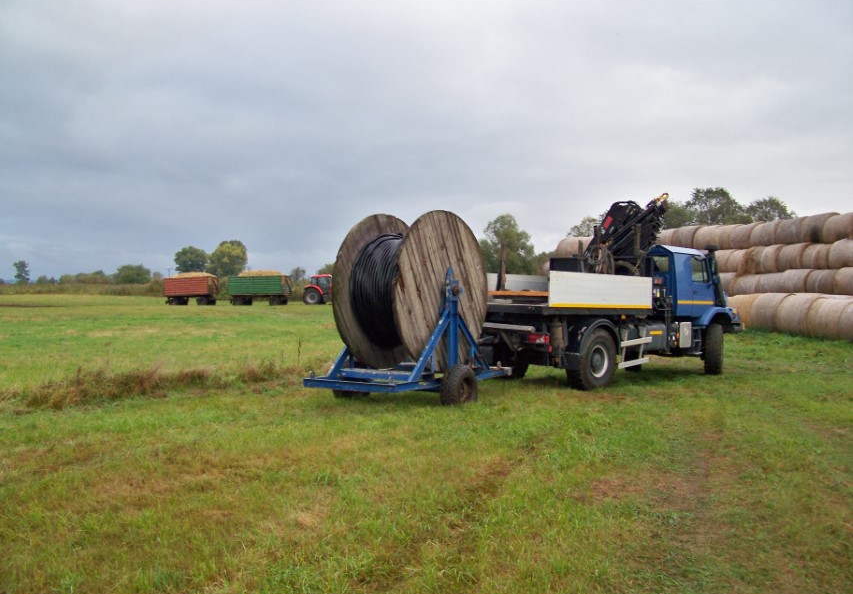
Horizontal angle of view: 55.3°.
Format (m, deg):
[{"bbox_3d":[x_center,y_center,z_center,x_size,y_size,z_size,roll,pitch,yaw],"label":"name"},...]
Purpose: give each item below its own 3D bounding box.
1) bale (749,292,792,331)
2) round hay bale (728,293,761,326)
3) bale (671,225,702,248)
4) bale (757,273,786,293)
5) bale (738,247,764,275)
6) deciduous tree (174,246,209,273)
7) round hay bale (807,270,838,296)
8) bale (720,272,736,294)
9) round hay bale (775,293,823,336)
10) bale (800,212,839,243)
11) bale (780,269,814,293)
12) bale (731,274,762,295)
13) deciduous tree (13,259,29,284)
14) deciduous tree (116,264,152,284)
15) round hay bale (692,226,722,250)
[{"bbox_3d":[13.404,0.587,31.148,1.480,1.480,1.220,0,0,-27],"label":"bale"},{"bbox_3d":[12.298,0.635,30.681,1.420,1.420,1.220,0,1,-27],"label":"round hay bale"},{"bbox_3d":[13.066,-2.686,39.746,1.420,1.420,1.220,0,1,-27],"label":"bale"},{"bbox_3d":[16.016,-0.323,36.487,1.480,1.480,1.220,0,0,-27],"label":"bale"},{"bbox_3d":[13.738,-1.417,34.379,1.350,1.350,1.250,0,0,-27],"label":"bale"},{"bbox_3d":[-53.455,-5.914,185.000,7.800,11.200,7.800,1,0,0],"label":"deciduous tree"},{"bbox_3d":[17.062,-0.445,34.433,1.480,1.480,1.220,0,0,-27],"label":"round hay bale"},{"bbox_3d":[12.764,-0.356,34.953,1.350,1.350,1.250,0,0,-27],"label":"bale"},{"bbox_3d":[13.355,0.597,28.605,1.420,1.420,1.220,0,1,-27],"label":"round hay bale"},{"bbox_3d":[17.526,-2.978,35.996,1.480,1.480,1.220,0,0,-27],"label":"bale"},{"bbox_3d":[16.509,-0.439,35.520,1.480,1.480,1.220,0,0,-27],"label":"bale"},{"bbox_3d":[13.879,-0.215,34.185,1.420,1.420,1.220,0,1,-27],"label":"bale"},{"bbox_3d":[-119.808,-6.345,240.000,4.800,9.000,4.800,1,0,0],"label":"deciduous tree"},{"bbox_3d":[-77.456,-4.494,215.000,9.600,7.900,9.200,1,0,0],"label":"deciduous tree"},{"bbox_3d":[14.600,-2.878,41.738,1.480,1.480,1.220,0,0,-27],"label":"round hay bale"}]

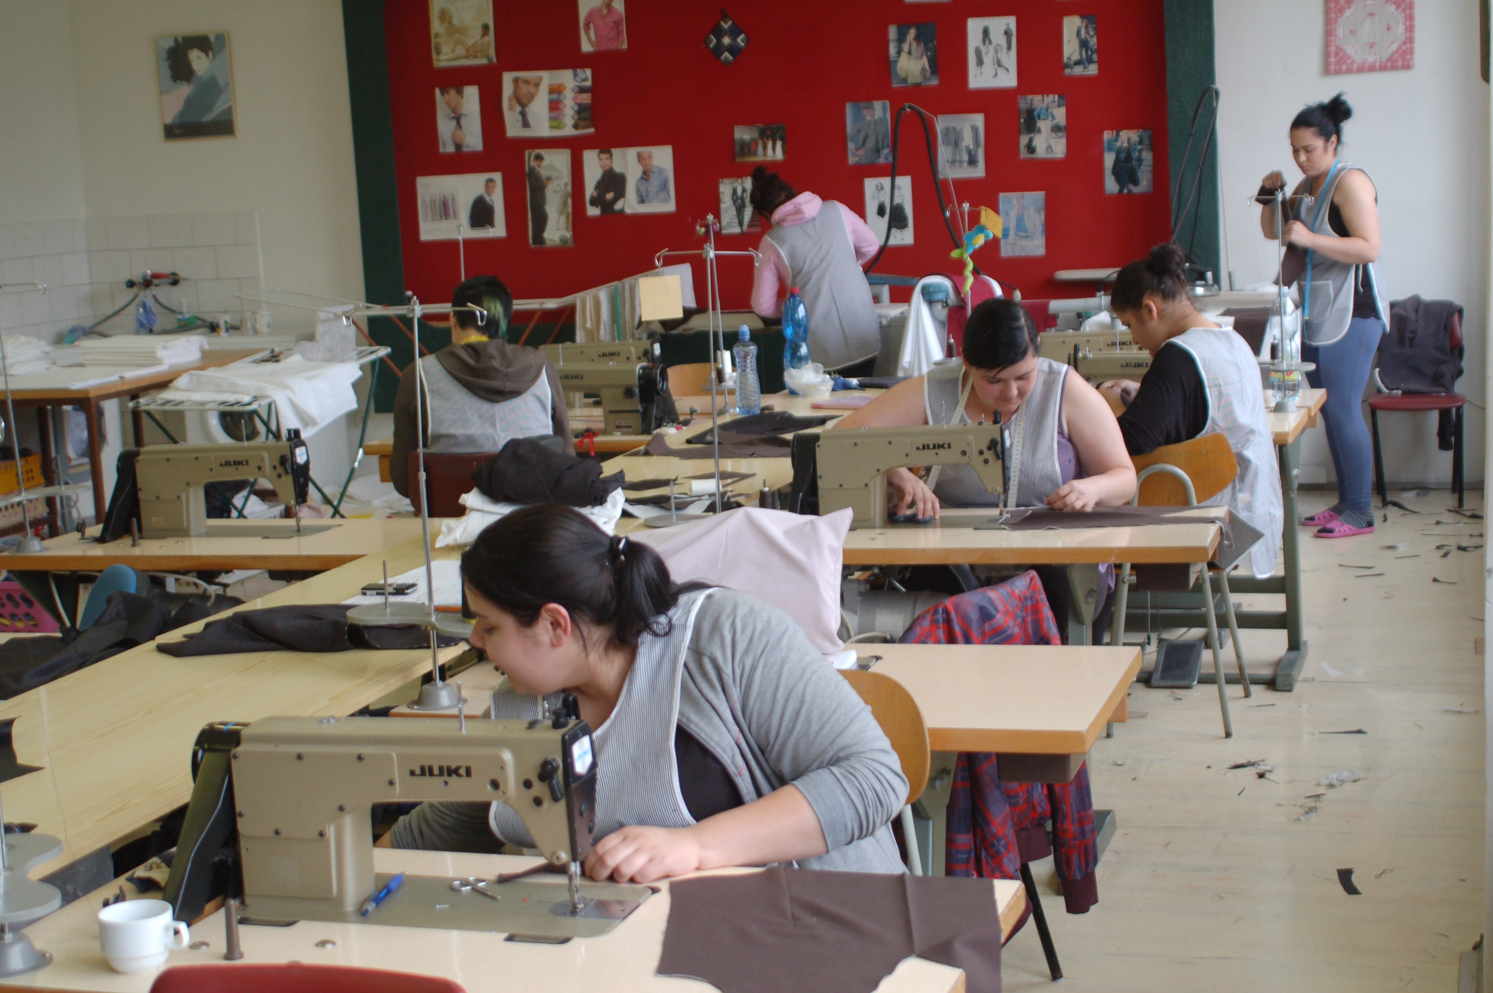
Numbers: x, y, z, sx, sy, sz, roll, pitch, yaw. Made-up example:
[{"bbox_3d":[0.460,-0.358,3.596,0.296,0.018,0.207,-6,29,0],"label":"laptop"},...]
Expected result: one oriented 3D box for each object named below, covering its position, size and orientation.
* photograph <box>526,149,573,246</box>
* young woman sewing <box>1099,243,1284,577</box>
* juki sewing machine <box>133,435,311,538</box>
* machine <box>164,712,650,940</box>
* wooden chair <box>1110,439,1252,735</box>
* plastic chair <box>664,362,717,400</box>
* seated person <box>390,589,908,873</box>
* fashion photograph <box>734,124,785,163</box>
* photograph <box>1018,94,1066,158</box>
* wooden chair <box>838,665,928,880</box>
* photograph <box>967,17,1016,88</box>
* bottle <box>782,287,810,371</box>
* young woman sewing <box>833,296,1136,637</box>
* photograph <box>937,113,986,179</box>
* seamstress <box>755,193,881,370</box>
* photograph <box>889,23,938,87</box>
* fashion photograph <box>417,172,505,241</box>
[{"bbox_3d":[-0.893,-1.357,11.321,0.215,0.434,0.010,0,9,16],"label":"photograph"},{"bbox_3d":[1.207,-0.049,7.004,0.483,1.288,0.664,-9,10,-35],"label":"young woman sewing"},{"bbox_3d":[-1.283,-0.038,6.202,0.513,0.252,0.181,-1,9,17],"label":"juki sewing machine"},{"bbox_3d":[-0.406,0.367,2.982,0.565,0.245,0.190,-1,8,17],"label":"machine"},{"bbox_3d":[1.200,0.210,6.888,0.387,0.805,0.523,-1,9,17],"label":"wooden chair"},{"bbox_3d":[-0.194,-0.036,8.717,0.420,0.840,0.490,0,9,17],"label":"plastic chair"},{"bbox_3d":[-0.135,0.596,3.345,0.700,1.210,0.780,2,10,29],"label":"seated person"},{"bbox_3d":[0.062,-1.598,11.257,0.237,0.161,0.010,-1,9,17],"label":"fashion photograph"},{"bbox_3d":[1.293,-1.612,10.845,0.204,0.268,0.010,0,9,17],"label":"photograph"},{"bbox_3d":[0.041,0.724,3.641,0.420,0.860,0.490,0,9,17],"label":"wooden chair"},{"bbox_3d":[1.079,-1.941,10.885,0.215,0.308,0.010,-1,9,17],"label":"photograph"},{"bbox_3d":[0.159,-0.502,8.055,0.086,0.347,0.086,-1,8,17],"label":"bottle"},{"bbox_3d":[0.612,0.126,6.085,0.700,1.235,0.700,-1,8,17],"label":"young woman sewing"},{"bbox_3d":[0.932,-1.517,10.762,0.205,0.268,0.010,0,9,16],"label":"photograph"},{"bbox_3d":[0.323,-0.844,9.957,0.440,0.660,0.300,-8,-5,4],"label":"seamstress"},{"bbox_3d":[0.740,-1.945,10.959,0.211,0.265,0.010,-1,8,17],"label":"photograph"},{"bbox_3d":[-1.345,-1.365,11.731,0.439,0.300,0.010,-1,9,17],"label":"fashion photograph"}]

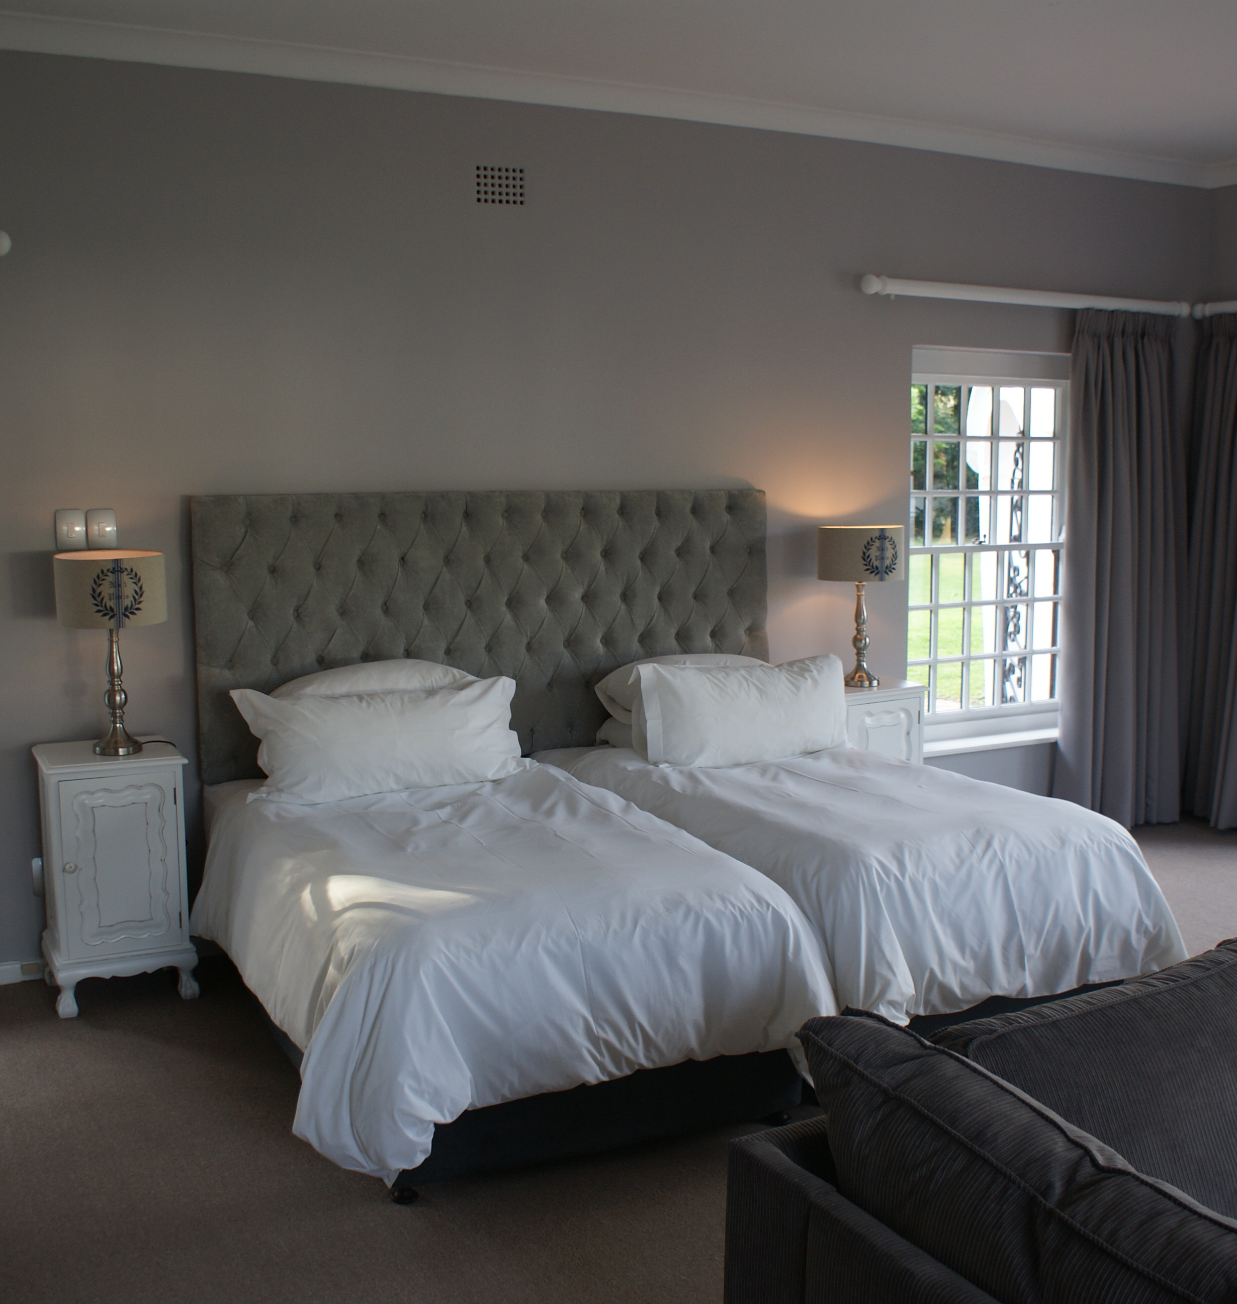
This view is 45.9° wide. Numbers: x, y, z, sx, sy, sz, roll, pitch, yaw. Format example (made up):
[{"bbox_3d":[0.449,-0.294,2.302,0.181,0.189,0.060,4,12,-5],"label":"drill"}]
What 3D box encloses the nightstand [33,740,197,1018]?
[{"bbox_3d":[-1.554,0.677,4.525,0.420,0.767,0.382,-4,9,-27],"label":"nightstand"}]

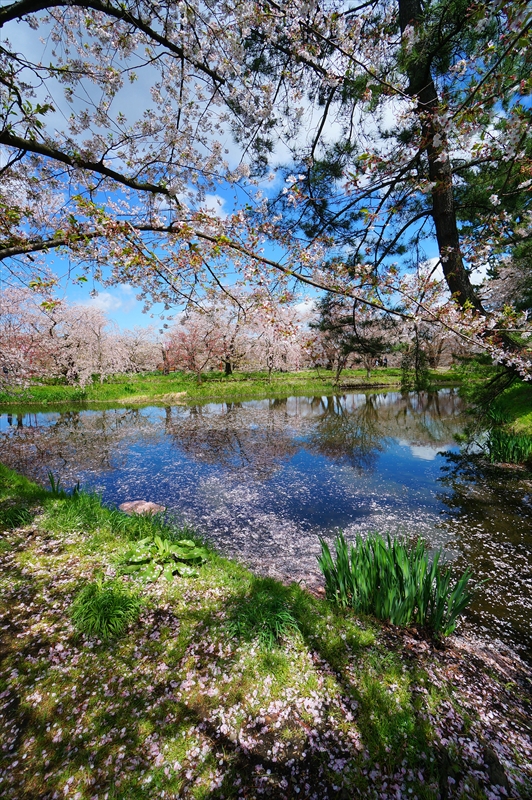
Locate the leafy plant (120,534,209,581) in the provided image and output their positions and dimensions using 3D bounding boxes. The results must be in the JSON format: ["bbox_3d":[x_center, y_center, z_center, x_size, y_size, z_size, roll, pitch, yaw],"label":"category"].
[{"bbox_3d":[-0.760,1.125,2.434,0.600,0.180,0.500,0,7,0],"label":"leafy plant"}]

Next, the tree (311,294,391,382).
[{"bbox_3d":[5.400,-3.893,22.495,5.200,5.900,4.800,0,7,0],"label":"tree"}]

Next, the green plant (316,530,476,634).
[{"bbox_3d":[0.840,1.144,2.194,0.850,0.500,0.420,3,8,24],"label":"green plant"}]

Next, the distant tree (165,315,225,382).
[{"bbox_3d":[-4.200,-2.984,19.986,3.500,4.000,3.300,0,7,0],"label":"distant tree"}]

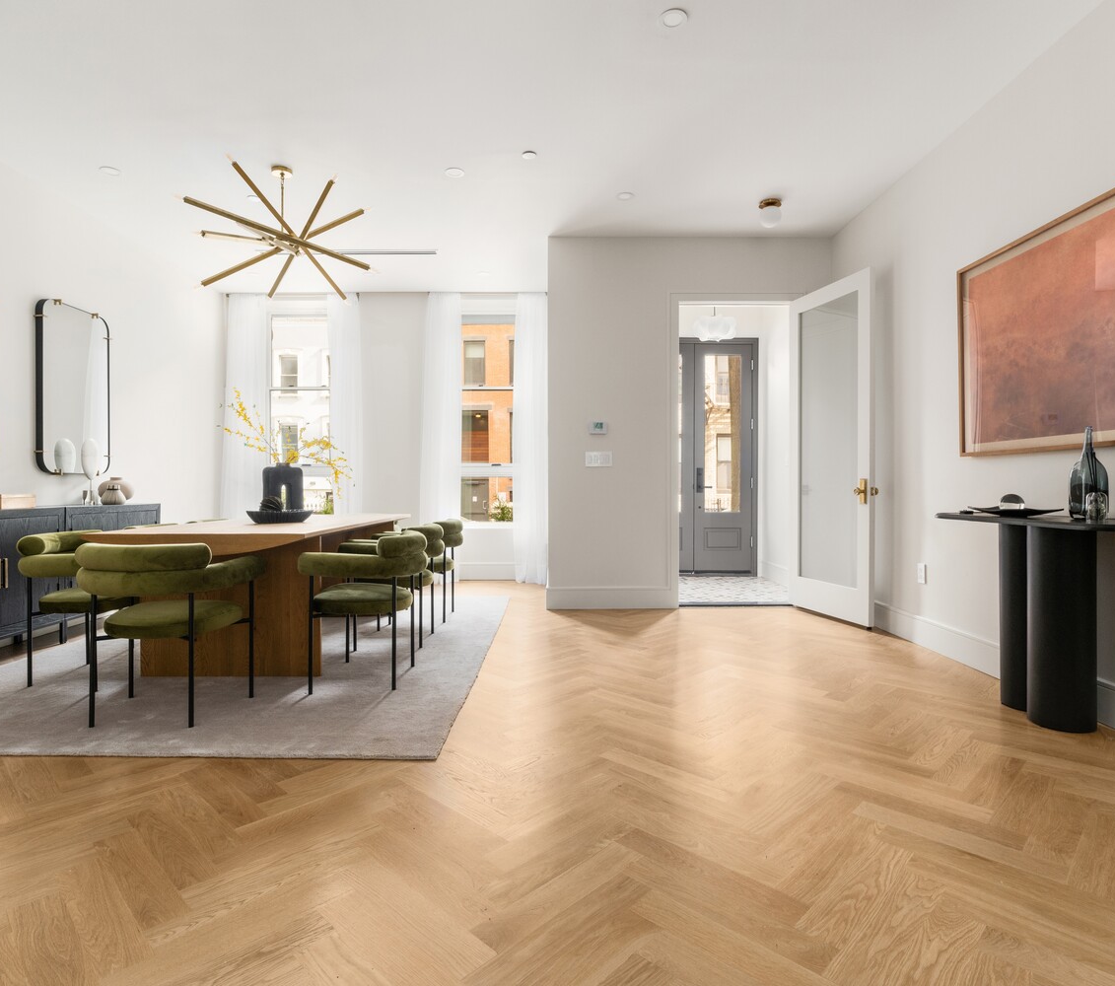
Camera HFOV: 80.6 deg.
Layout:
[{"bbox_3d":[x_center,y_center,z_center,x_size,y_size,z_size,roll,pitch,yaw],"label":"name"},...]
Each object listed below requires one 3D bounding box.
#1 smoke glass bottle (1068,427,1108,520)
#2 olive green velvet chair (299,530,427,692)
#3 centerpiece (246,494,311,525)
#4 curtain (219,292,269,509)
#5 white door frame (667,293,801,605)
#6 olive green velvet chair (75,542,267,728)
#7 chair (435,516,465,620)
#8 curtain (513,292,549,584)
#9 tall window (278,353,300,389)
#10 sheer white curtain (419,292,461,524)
[{"bbox_3d":[2.175,-0.082,2.714,0.120,0.382,0.120,0,1,-1],"label":"smoke glass bottle"},{"bbox_3d":[-0.944,0.565,3.347,0.542,0.745,0.670,0,1,-1],"label":"olive green velvet chair"},{"bbox_3d":[-1.636,0.095,3.860,0.355,0.154,0.355,0,0,-1],"label":"centerpiece"},{"bbox_3d":[-3.119,-0.562,6.530,0.500,2.920,0.120,0,0,-1],"label":"curtain"},{"bbox_3d":[1.429,-0.343,5.280,1.070,2.495,0.140,0,0,-1],"label":"white door frame"},{"bbox_3d":[-1.635,0.551,2.725,0.665,0.725,0.538,0,0,-1],"label":"olive green velvet chair"},{"bbox_3d":[-0.968,0.547,4.893,0.542,0.745,0.670,0,1,-1],"label":"chair"},{"bbox_3d":[-0.268,-0.562,6.570,0.355,2.920,0.120,0,0,-1],"label":"curtain"},{"bbox_3d":[-11.865,-5.275,29.000,0.930,1.850,0.200,0,0,-1],"label":"tall window"},{"bbox_3d":[-1.187,-0.543,6.602,0.419,2.886,0.128,0,1,-1],"label":"sheer white curtain"}]

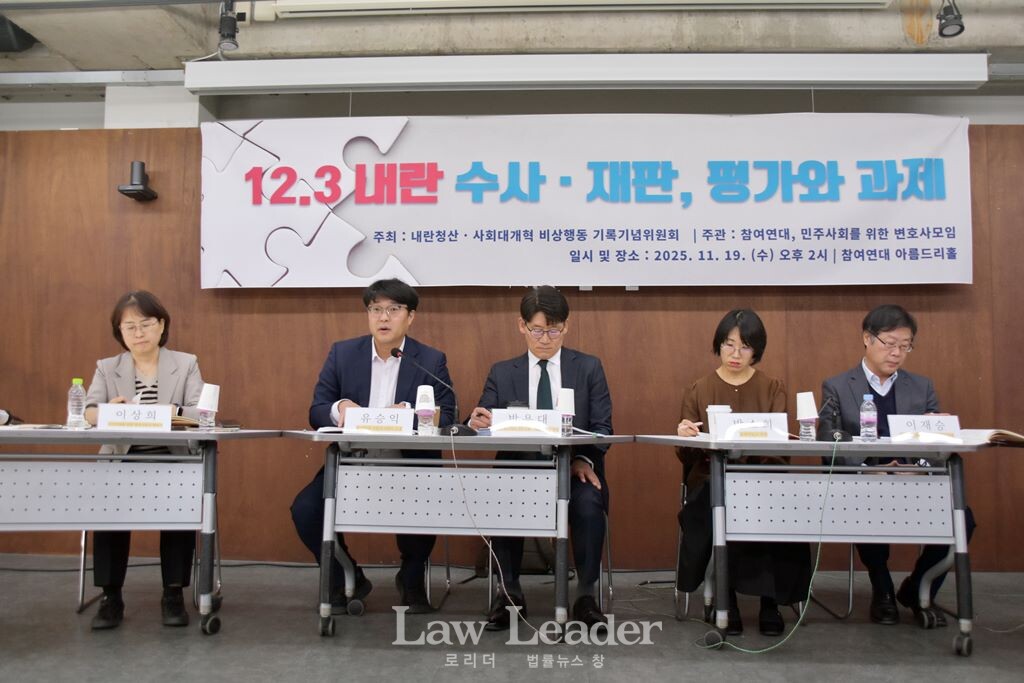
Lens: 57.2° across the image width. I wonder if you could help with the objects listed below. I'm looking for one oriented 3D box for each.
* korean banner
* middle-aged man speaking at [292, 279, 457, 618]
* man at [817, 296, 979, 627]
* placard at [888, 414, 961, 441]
[{"bbox_3d":[0.361,-0.739,4.955,4.000,0.880,0.030,0,-5,3],"label":"korean banner"},{"bbox_3d":[-0.550,0.428,3.900,0.650,1.350,0.740,0,-4,7],"label":"middle-aged man speaking"},{"bbox_3d":[1.572,0.481,3.885,0.585,1.260,0.620,0,-5,4],"label":"man"},{"bbox_3d":[1.467,0.308,3.330,0.247,0.090,0.070,0,-4,3],"label":"placard"}]

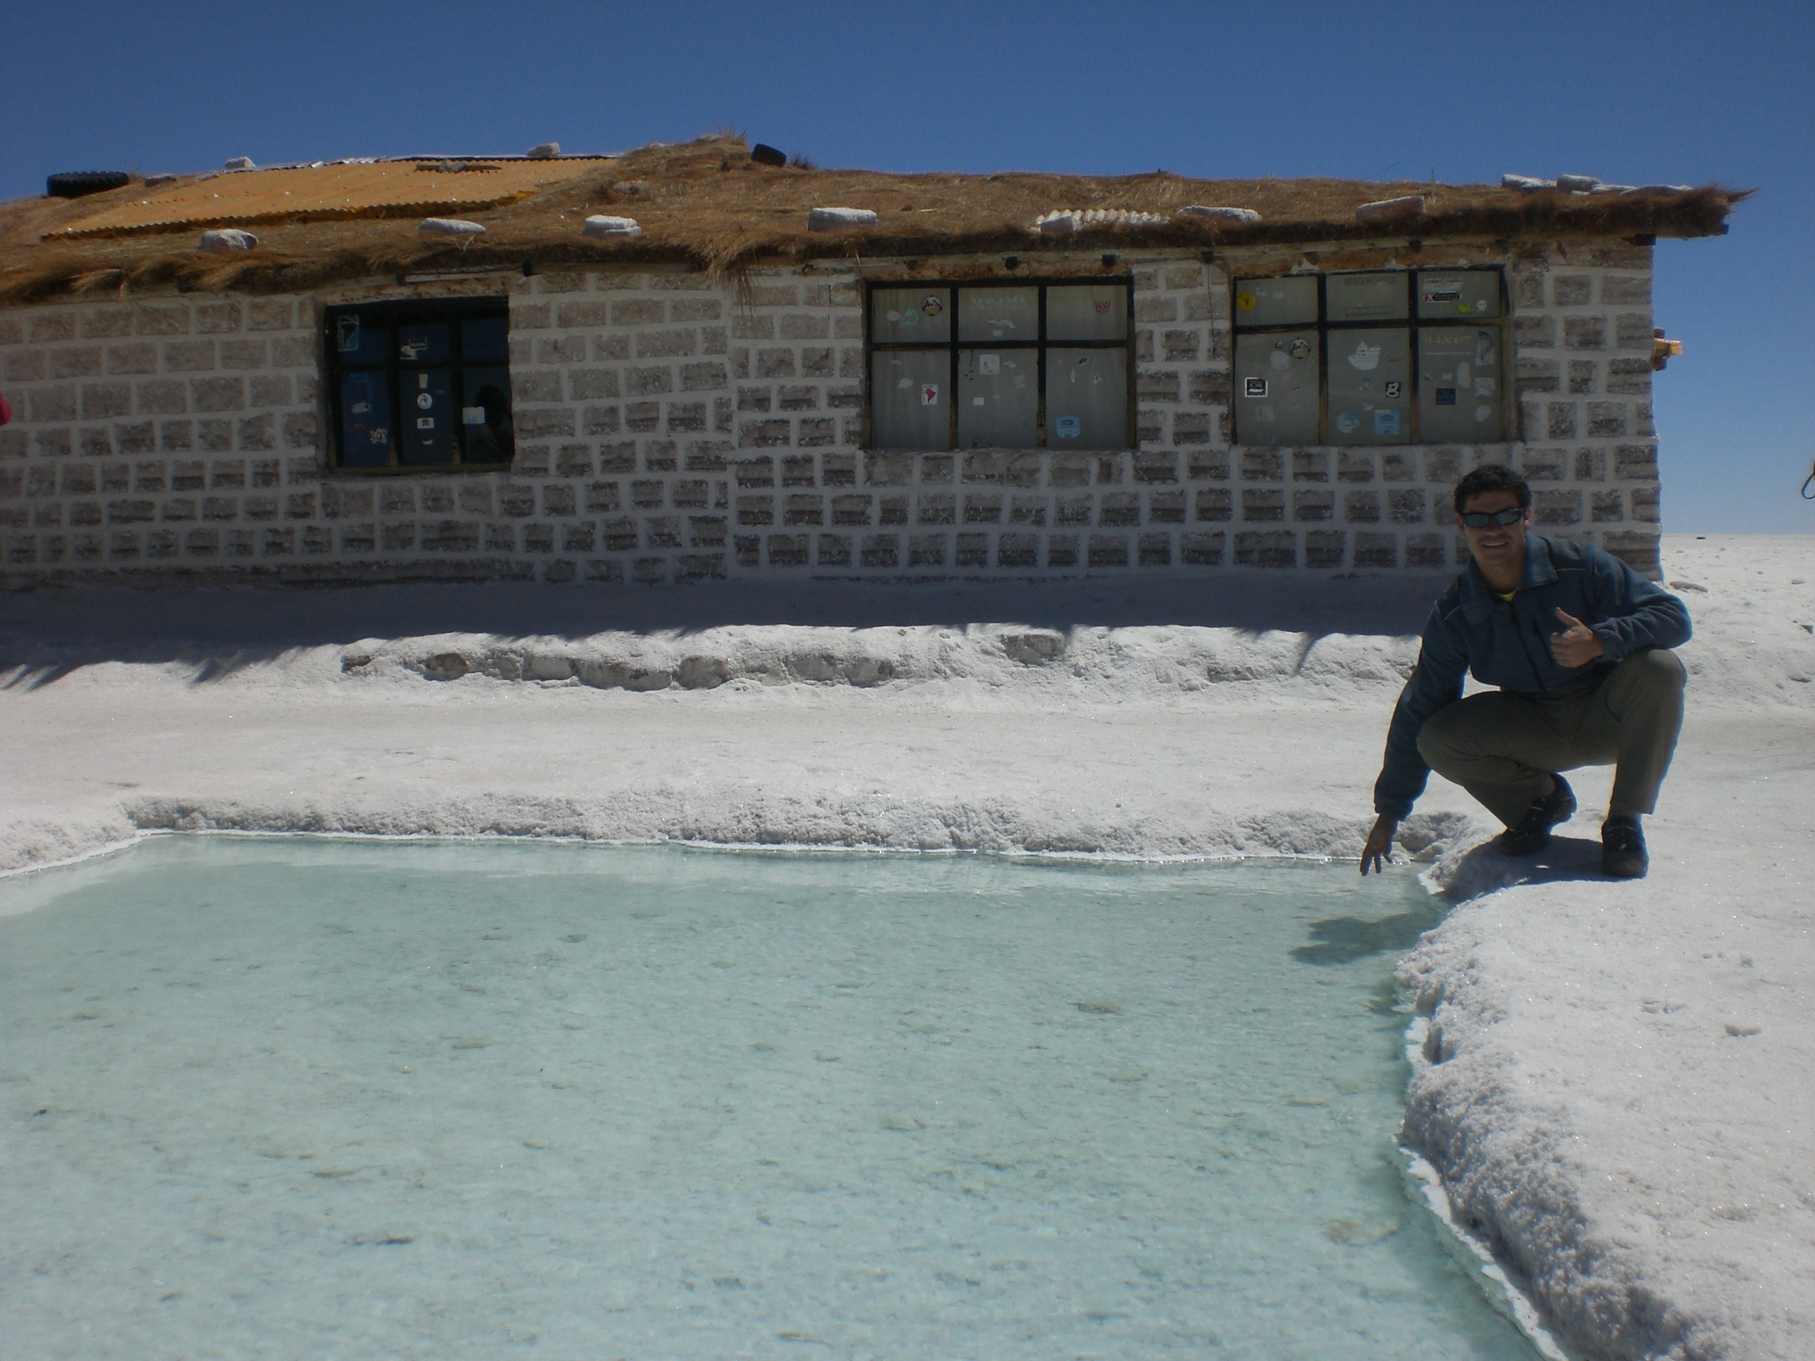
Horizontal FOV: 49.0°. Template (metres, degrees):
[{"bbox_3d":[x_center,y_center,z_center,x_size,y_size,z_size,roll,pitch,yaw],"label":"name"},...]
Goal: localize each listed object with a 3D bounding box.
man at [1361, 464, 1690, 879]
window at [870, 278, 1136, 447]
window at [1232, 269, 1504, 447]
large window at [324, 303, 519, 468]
[{"bbox_3d":[1.494,-0.030,4.800,0.770,0.970,0.690,2,4,20],"label":"man"},{"bbox_3d":[0.608,-2.073,13.200,1.780,1.120,0.100,1,4,13],"label":"window"},{"bbox_3d":[2.933,-2.057,12.750,1.740,1.120,0.100,1,4,13],"label":"window"},{"bbox_3d":[-3.408,-2.050,13.900,1.460,1.170,0.100,1,4,16],"label":"large window"}]

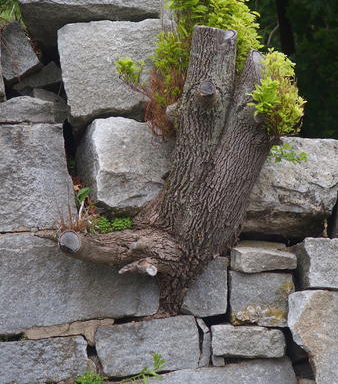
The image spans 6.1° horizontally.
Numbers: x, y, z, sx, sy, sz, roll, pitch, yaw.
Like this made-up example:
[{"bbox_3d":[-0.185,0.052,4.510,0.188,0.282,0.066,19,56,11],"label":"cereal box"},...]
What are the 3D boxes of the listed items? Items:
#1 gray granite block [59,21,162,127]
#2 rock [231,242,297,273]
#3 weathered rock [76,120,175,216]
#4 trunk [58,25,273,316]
[{"bbox_3d":[-0.240,-0.495,13.150,0.438,0.446,0.360,0,-3,0],"label":"gray granite block"},{"bbox_3d":[0.393,0.273,13.100,0.273,0.132,0.220,0,-3,0],"label":"rock"},{"bbox_3d":[-0.177,-0.111,13.130,0.413,0.396,0.360,0,-3,0],"label":"weathered rock"},{"bbox_3d":[-0.014,-0.088,12.850,0.874,1.184,0.550,0,-3,0],"label":"trunk"}]

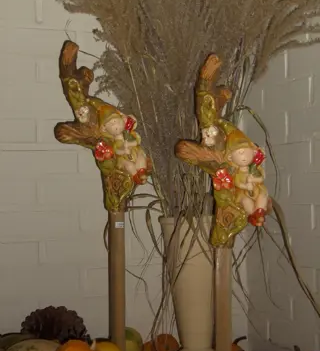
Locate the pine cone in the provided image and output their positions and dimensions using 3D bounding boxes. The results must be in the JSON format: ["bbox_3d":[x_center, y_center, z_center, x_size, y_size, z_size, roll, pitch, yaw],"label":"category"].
[{"bbox_3d":[-0.257,0.371,2.260,0.160,0.115,0.140,-1,-1,0],"label":"pine cone"}]

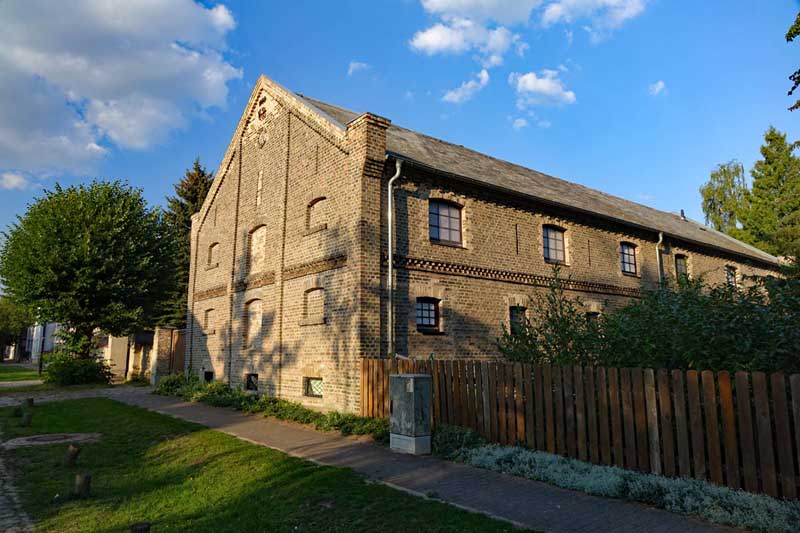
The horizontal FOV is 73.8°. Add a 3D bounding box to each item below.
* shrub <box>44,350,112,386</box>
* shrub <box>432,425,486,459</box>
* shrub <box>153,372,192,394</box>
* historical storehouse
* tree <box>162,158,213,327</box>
[{"bbox_3d":[-13.832,4.372,22.914,2.700,1.430,2.400,5,-11,-30],"label":"shrub"},{"bbox_3d":[0.846,2.450,7.685,0.700,0.440,0.850,7,-12,-38],"label":"shrub"},{"bbox_3d":[-7.778,4.068,18.499,0.850,0.650,1.600,7,-12,-38],"label":"shrub"},{"bbox_3d":[6.559,0.382,24.380,28.000,9.850,11.800,7,-12,-38],"label":"historical storehouse"},{"bbox_3d":[-10.569,-0.079,27.222,5.000,11.600,5.000,4,-10,-21],"label":"tree"}]

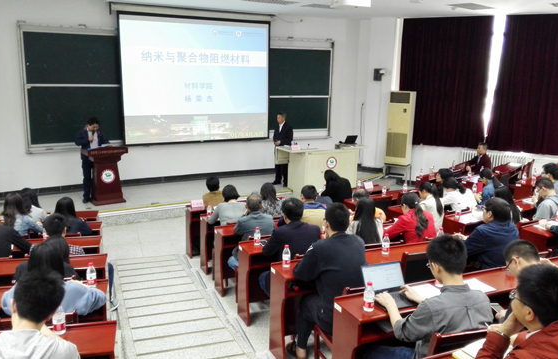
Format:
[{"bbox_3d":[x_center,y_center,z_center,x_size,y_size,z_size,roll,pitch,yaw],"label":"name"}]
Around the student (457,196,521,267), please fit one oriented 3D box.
[{"bbox_3d":[1.756,0.829,4.205,0.560,1.290,0.750,-5,13,-30],"label":"student"}]

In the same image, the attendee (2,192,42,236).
[{"bbox_3d":[-3.036,0.760,5.619,0.520,1.220,0.720,0,11,-2],"label":"attendee"}]

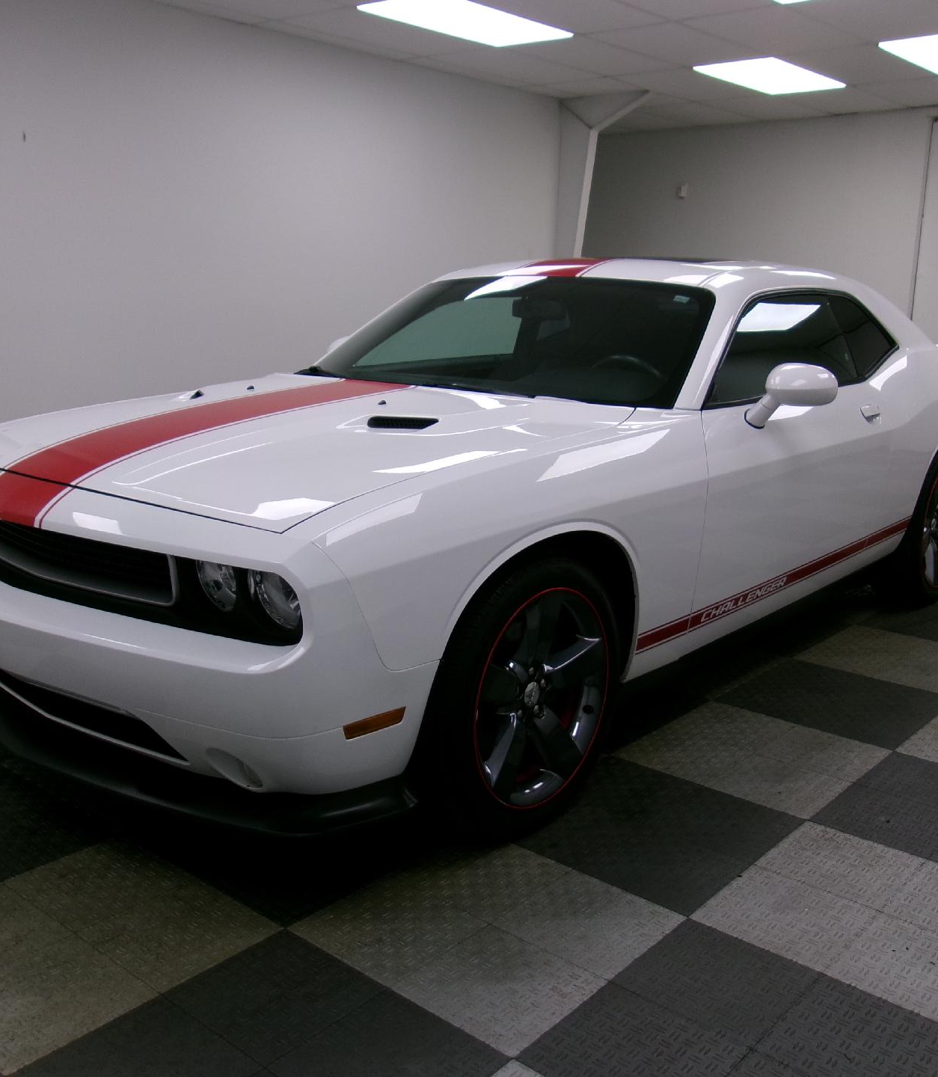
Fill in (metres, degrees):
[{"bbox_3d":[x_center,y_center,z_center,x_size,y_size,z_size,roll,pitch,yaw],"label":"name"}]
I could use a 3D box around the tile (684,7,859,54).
[{"bbox_3d":[1.737,-2.858,6.305,0.600,0.025,1.200,11,16,39],"label":"tile"}]

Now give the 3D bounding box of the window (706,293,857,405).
[{"bbox_3d":[1.026,-0.648,3.739,0.070,0.360,1.240,-15,-1,41],"label":"window"}]

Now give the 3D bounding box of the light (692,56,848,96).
[{"bbox_3d":[2.053,-3.139,7.535,0.605,0.070,1.214,12,16,39],"label":"light"}]

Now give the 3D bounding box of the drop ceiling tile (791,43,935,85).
[{"bbox_3d":[2.513,-3.021,7.163,0.600,0.020,1.210,12,16,39],"label":"drop ceiling tile"}]

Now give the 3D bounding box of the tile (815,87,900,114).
[{"bbox_3d":[2.814,-3.295,8.429,0.600,0.020,1.145,12,16,39],"label":"tile"}]

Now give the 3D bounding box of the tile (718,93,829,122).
[{"bbox_3d":[2.336,-3.381,8.774,0.605,0.020,1.056,12,16,39],"label":"tile"}]

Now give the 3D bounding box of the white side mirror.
[{"bbox_3d":[0.982,-0.441,3.411,0.220,0.180,0.160,12,16,39],"label":"white side mirror"}]

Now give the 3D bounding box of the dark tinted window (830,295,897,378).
[{"bbox_3d":[1.579,-0.791,4.394,0.060,0.320,0.520,-15,-1,41],"label":"dark tinted window"}]

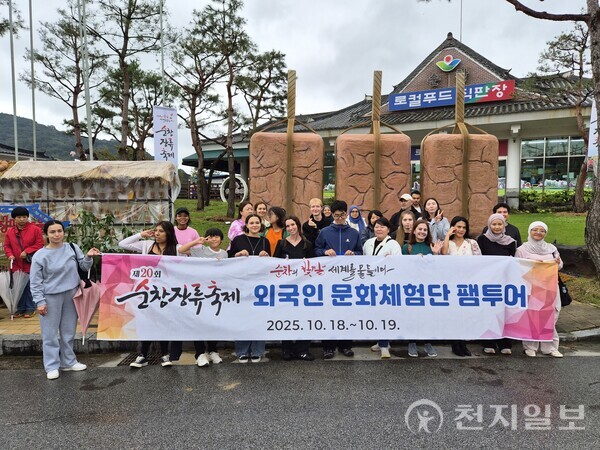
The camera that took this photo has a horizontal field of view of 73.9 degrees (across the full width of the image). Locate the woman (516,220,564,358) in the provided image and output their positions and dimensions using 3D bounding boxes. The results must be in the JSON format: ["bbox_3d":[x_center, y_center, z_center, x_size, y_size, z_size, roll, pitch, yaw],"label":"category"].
[{"bbox_3d":[2.733,0.734,4.530,0.520,1.550,0.400,0,3,14],"label":"woman"}]

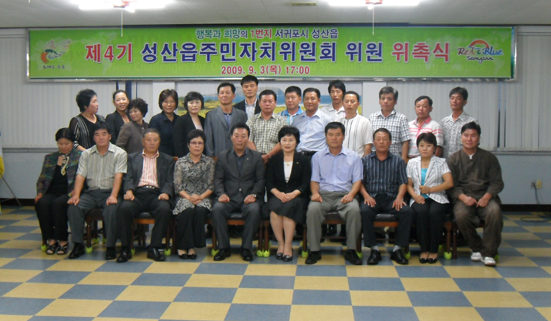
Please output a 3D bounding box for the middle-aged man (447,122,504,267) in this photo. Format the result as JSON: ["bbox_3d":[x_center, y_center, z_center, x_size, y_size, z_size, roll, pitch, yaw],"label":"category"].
[{"bbox_3d":[1.957,0.298,7.142,0.580,1.329,0.760,1,5,12],"label":"middle-aged man"}]

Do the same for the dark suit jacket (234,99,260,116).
[{"bbox_3d":[-0.295,-0.353,8.362,0.480,0.740,0.300,0,5,0],"label":"dark suit jacket"}]

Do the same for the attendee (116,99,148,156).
[{"bbox_3d":[-1.493,0.095,7.988,0.460,1.540,0.330,-3,5,-31],"label":"attendee"}]

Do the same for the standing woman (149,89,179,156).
[{"bbox_3d":[-1.182,0.047,7.996,0.440,1.635,0.320,-1,5,-14],"label":"standing woman"}]

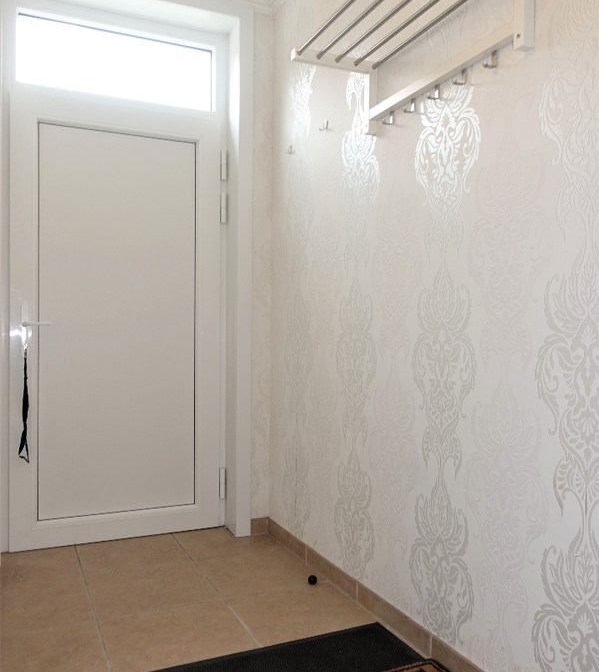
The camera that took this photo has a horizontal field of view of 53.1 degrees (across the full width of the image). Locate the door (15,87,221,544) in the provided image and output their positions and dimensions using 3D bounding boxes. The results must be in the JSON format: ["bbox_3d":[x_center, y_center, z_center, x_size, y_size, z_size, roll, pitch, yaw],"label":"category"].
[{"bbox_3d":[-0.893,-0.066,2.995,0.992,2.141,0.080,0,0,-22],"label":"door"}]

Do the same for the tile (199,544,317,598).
[{"bbox_3d":[-0.178,1.013,2.586,0.447,0.010,0.449,0,0,-24],"label":"tile"}]

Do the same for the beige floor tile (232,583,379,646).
[{"bbox_3d":[0.013,1.014,2.185,0.447,0.010,0.429,0,0,-24],"label":"beige floor tile"}]

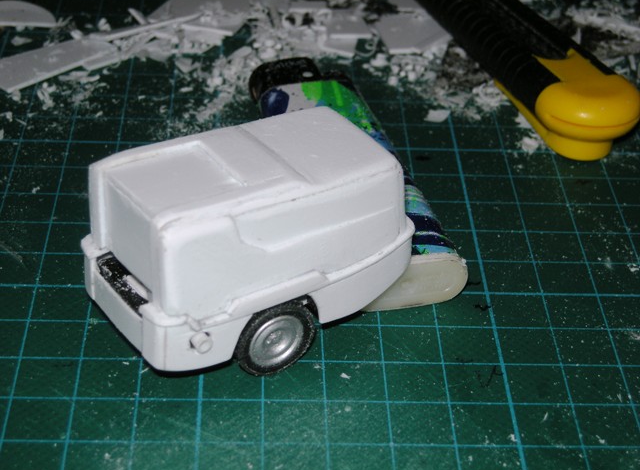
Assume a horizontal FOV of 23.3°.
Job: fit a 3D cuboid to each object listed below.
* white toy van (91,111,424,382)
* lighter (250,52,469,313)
[{"bbox_3d":[-0.010,0.001,0.260,0.052,0.034,0.030,-18,40,-28],"label":"white toy van"},{"bbox_3d":[0.005,-0.013,0.301,0.023,0.011,0.075,-7,35,-14],"label":"lighter"}]

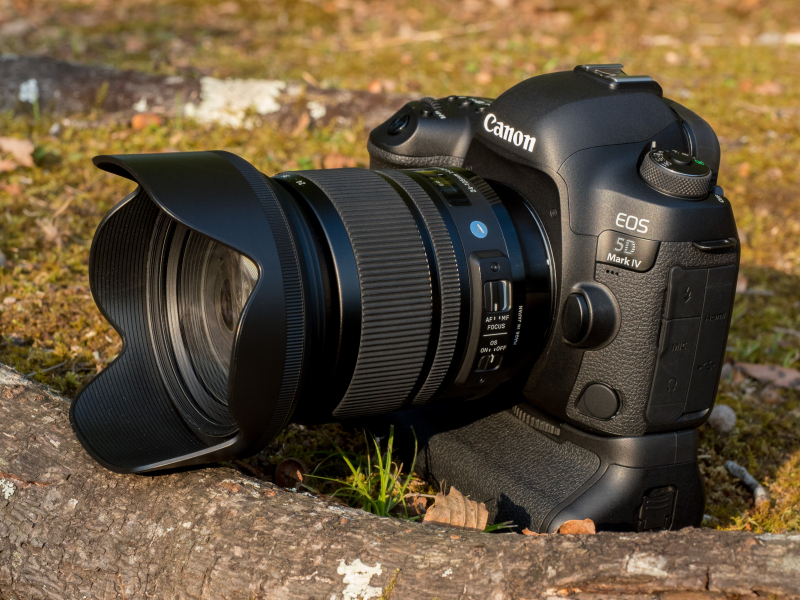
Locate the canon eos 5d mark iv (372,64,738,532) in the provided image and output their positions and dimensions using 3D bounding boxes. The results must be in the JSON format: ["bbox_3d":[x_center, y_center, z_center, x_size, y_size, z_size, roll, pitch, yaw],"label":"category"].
[{"bbox_3d":[0.057,-0.007,0.704,0.086,0.164,0.151,-5,23,-34],"label":"canon eos 5d mark iv"}]

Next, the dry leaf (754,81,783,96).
[{"bbox_3d":[0.286,-0.164,1.433,0.021,0.009,0.015,3,19,0],"label":"dry leaf"}]

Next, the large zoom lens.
[{"bbox_3d":[-0.027,0.000,0.636,0.150,0.108,0.108,-5,23,-34],"label":"large zoom lens"}]

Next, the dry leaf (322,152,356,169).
[{"bbox_3d":[-0.038,-0.087,1.160,0.022,0.009,0.017,3,19,0],"label":"dry leaf"}]

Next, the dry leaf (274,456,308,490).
[{"bbox_3d":[-0.041,0.065,0.695,0.013,0.011,0.011,3,19,0],"label":"dry leaf"}]

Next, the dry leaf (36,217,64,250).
[{"bbox_3d":[-0.186,-0.035,0.985,0.016,0.012,0.018,3,19,0],"label":"dry leaf"}]

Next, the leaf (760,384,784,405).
[{"bbox_3d":[0.164,0.042,0.815,0.011,0.008,0.011,3,19,0],"label":"leaf"}]

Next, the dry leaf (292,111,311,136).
[{"bbox_3d":[-0.065,-0.117,1.224,0.011,0.014,0.012,3,19,0],"label":"dry leaf"}]

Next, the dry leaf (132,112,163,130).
[{"bbox_3d":[-0.168,-0.118,1.224,0.021,0.010,0.014,3,19,0],"label":"dry leaf"}]

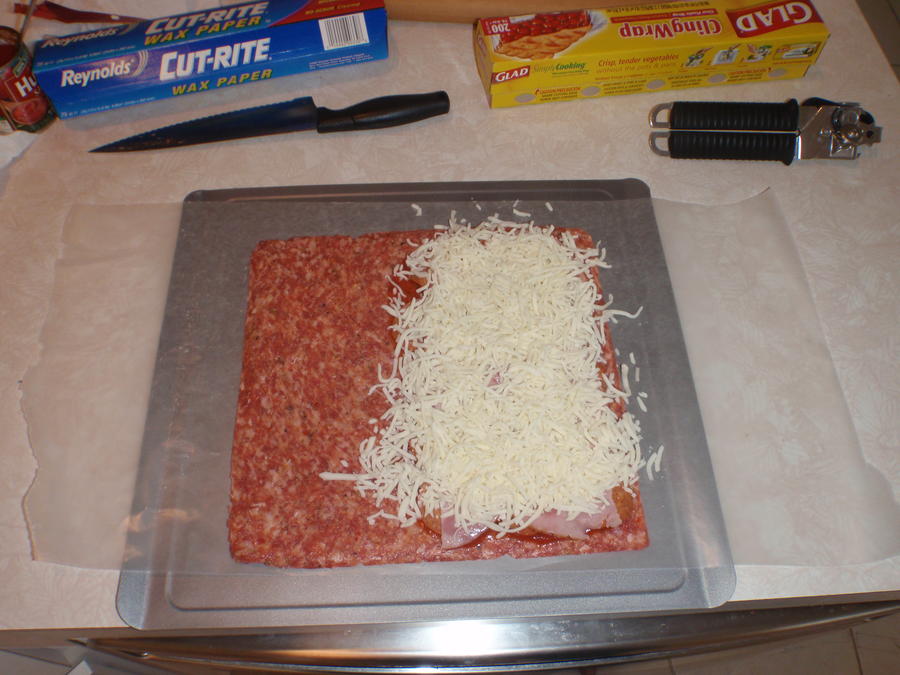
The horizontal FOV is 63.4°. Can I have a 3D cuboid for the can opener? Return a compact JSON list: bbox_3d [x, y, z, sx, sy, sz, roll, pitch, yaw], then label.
[{"bbox_3d":[0.283,-0.193,0.658,0.201,0.040,0.070,4,61,2],"label":"can opener"}]

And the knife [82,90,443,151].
[{"bbox_3d":[-0.165,-0.202,0.670,0.331,0.022,0.047,-8,61,-5],"label":"knife"}]

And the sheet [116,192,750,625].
[{"bbox_3d":[-0.020,0.021,0.551,0.400,0.014,0.361,-2,61,-1],"label":"sheet"}]

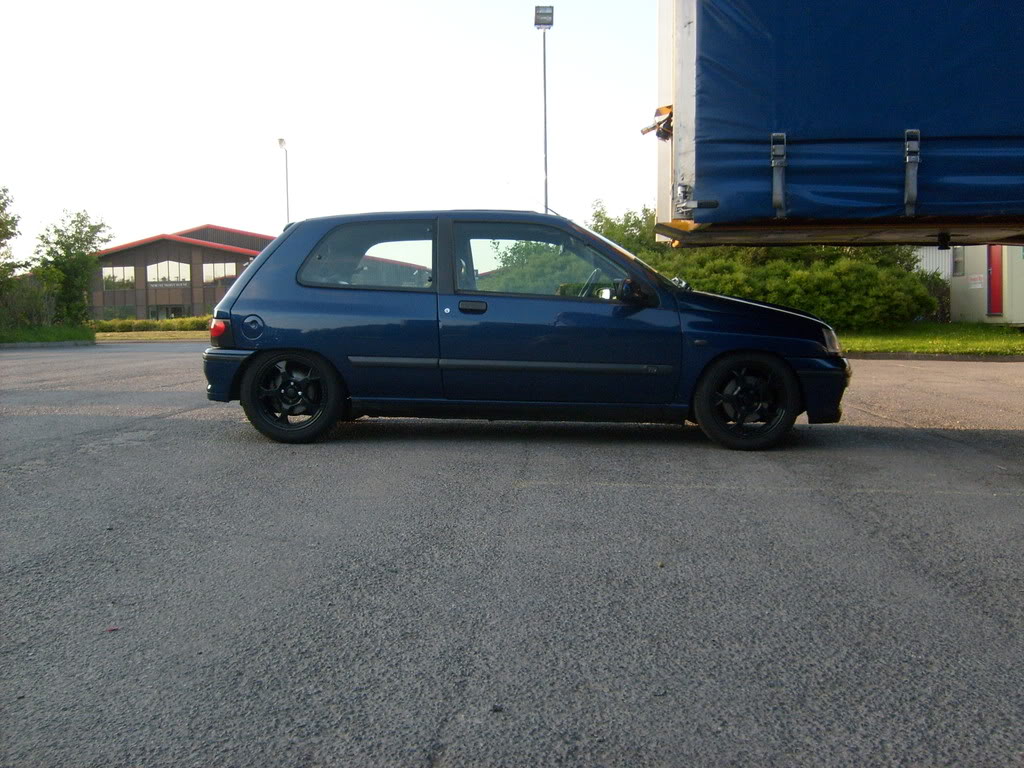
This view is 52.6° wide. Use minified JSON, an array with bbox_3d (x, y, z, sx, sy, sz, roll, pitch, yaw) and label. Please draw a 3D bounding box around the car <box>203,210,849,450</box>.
[{"bbox_3d":[0.105,-0.372,6.370,3.710,1.355,1.660,1,3,0],"label":"car"}]

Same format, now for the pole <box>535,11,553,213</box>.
[{"bbox_3d":[1.036,-6.476,32.035,0.550,10.200,0.450,-1,3,0],"label":"pole"}]

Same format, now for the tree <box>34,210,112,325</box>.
[{"bbox_3d":[-12.901,-3.376,30.606,2.239,3.476,2.200,-2,4,-23],"label":"tree"}]

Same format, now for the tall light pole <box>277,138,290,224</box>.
[{"bbox_3d":[-12.038,-7.866,55.066,0.500,10.200,0.480,-2,4,-17],"label":"tall light pole"}]

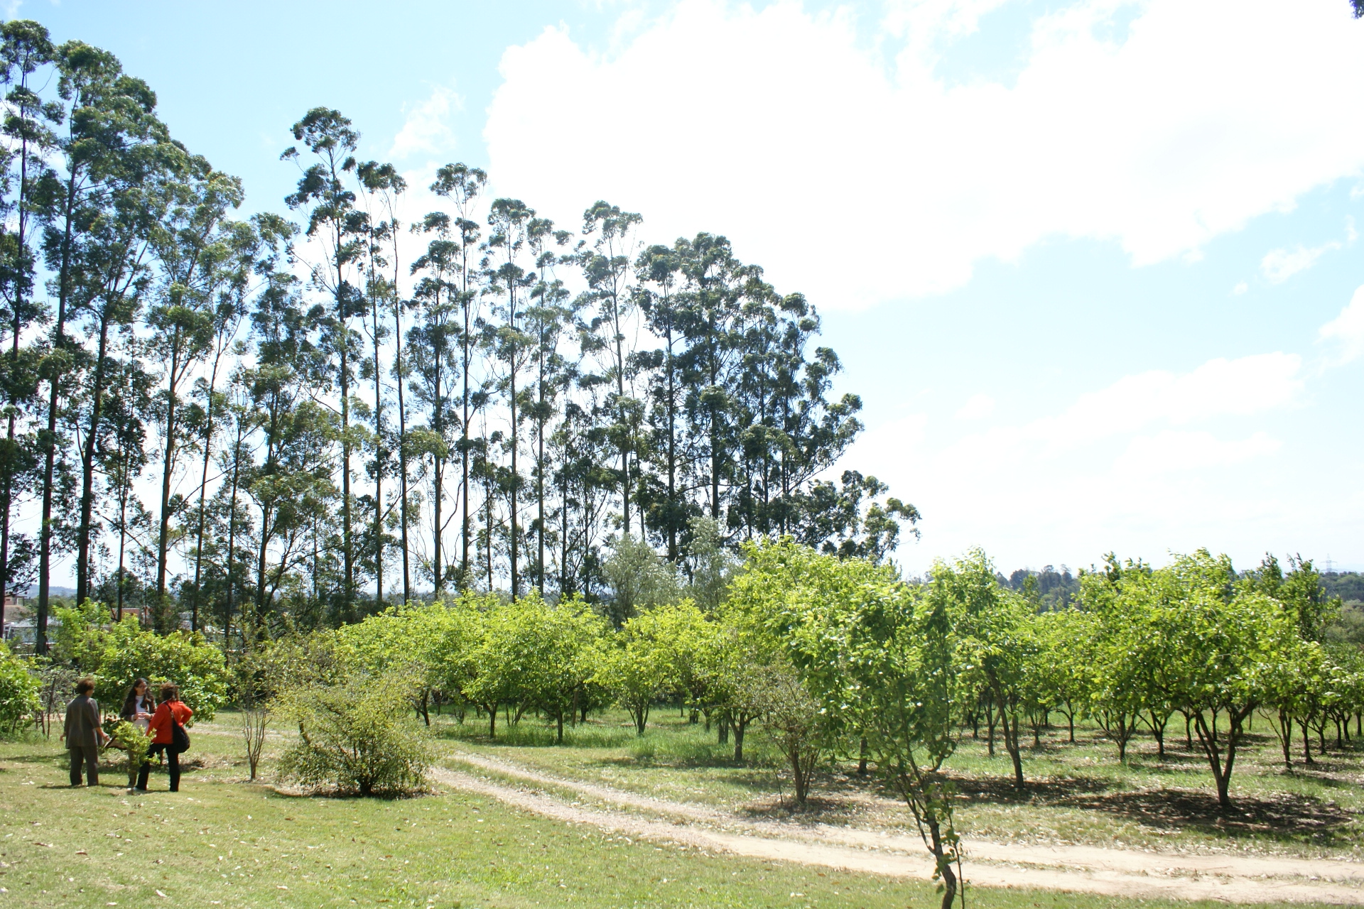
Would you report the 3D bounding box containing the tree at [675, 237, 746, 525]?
[{"bbox_3d":[2.041,-1.863,72.068,4.690,28.580,4.690,-1,-8,2],"label":"tree"}]

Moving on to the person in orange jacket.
[{"bbox_3d":[-7.928,4.328,15.675,0.500,1.630,0.550,-6,-9,35],"label":"person in orange jacket"}]

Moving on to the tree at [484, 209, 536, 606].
[{"bbox_3d":[-11.916,-2.708,70.537,3.600,31.378,3.600,1,-8,-10],"label":"tree"}]

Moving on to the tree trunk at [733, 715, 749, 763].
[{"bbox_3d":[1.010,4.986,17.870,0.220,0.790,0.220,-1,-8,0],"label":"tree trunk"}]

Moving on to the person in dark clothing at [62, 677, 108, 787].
[{"bbox_3d":[-9.216,4.291,15.812,0.480,1.630,0.380,0,-8,-5],"label":"person in dark clothing"}]

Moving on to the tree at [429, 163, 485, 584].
[{"bbox_3d":[-13.269,-3.416,60.254,3.160,28.920,3.160,1,-8,-12],"label":"tree"}]

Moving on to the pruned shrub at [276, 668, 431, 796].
[{"bbox_3d":[-4.803,4.065,14.970,2.121,1.762,2.100,2,-8,-17],"label":"pruned shrub"}]

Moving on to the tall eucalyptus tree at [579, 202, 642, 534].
[{"bbox_3d":[-5.226,-2.872,75.088,4.400,32.748,4.400,0,-8,-4],"label":"tall eucalyptus tree"}]

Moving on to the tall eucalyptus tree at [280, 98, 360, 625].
[{"bbox_3d":[-19.749,-4.660,56.130,4.060,30.460,4.060,2,-8,-20],"label":"tall eucalyptus tree"}]

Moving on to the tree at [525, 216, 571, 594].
[{"bbox_3d":[-9.614,-2.221,73.494,3.600,31.148,3.600,0,-8,-7],"label":"tree"}]

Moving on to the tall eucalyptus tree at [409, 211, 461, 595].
[{"bbox_3d":[-14.253,-1.845,59.004,2.790,25.500,2.790,1,-8,-14],"label":"tall eucalyptus tree"}]

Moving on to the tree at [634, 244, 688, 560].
[{"bbox_3d":[-1.552,-1.477,79.937,4.300,31.194,4.300,-1,-8,-1],"label":"tree"}]

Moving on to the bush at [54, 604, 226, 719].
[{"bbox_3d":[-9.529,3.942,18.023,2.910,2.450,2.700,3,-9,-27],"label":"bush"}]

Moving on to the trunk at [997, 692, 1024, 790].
[{"bbox_3d":[4.772,4.162,14.849,0.387,1.360,0.300,-3,-8,17],"label":"trunk"}]

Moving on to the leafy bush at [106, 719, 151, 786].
[{"bbox_3d":[-8.452,4.588,15.648,0.685,1.030,0.620,3,-9,-28],"label":"leafy bush"}]

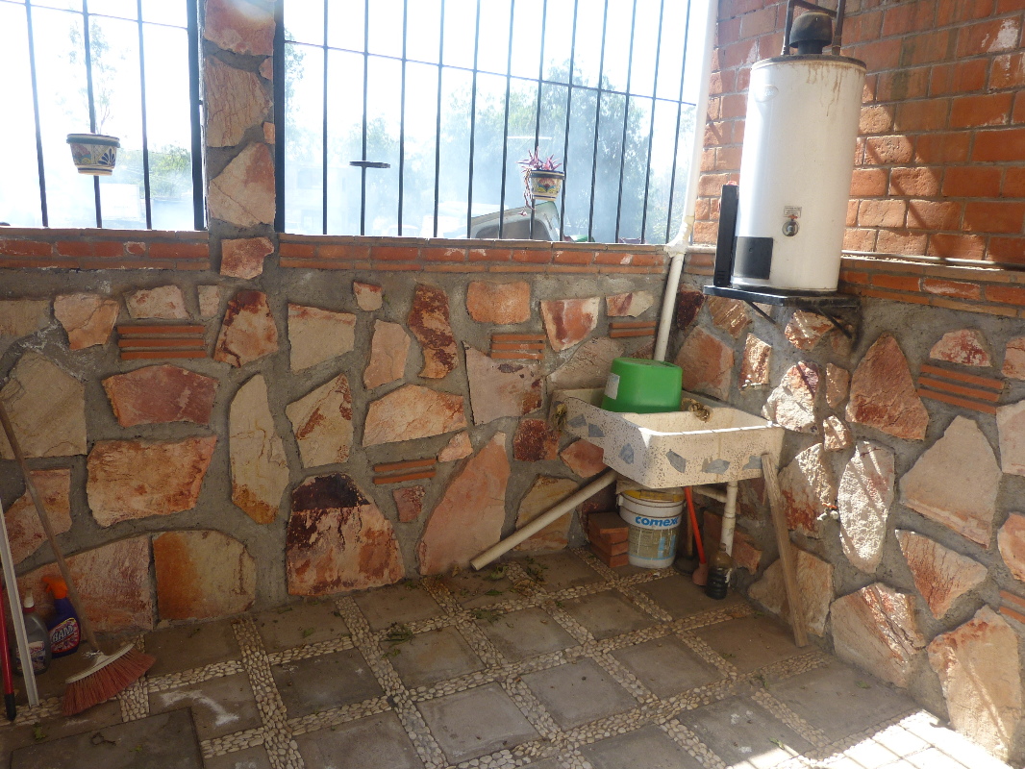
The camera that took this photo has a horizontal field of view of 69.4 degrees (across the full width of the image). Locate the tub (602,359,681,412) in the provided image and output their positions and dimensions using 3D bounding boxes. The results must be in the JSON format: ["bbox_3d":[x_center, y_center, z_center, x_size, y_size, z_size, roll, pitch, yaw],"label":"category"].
[{"bbox_3d":[0.595,0.036,3.430,0.336,0.264,0.336,3,12,-1],"label":"tub"}]

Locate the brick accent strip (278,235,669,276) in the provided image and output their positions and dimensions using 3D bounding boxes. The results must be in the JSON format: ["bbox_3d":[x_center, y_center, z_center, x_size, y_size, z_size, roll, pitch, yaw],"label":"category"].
[{"bbox_3d":[-0.091,-0.569,3.264,1.828,0.134,0.112,-3,14,-28],"label":"brick accent strip"}]

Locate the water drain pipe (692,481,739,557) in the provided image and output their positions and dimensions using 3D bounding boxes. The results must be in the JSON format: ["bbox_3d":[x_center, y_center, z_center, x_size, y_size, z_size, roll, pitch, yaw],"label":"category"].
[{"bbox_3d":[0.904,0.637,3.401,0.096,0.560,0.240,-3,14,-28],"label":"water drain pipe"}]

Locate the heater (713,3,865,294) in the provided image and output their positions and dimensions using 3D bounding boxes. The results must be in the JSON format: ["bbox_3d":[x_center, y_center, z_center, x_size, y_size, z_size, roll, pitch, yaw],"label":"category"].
[{"bbox_3d":[1.026,-0.836,2.696,0.416,0.980,0.386,-1,13,-20],"label":"heater"}]

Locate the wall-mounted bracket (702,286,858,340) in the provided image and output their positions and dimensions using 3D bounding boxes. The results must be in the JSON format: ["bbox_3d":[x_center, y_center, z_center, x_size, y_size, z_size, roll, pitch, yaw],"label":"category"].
[{"bbox_3d":[1.005,-0.275,2.827,0.376,0.164,0.400,-3,14,-28],"label":"wall-mounted bracket"}]

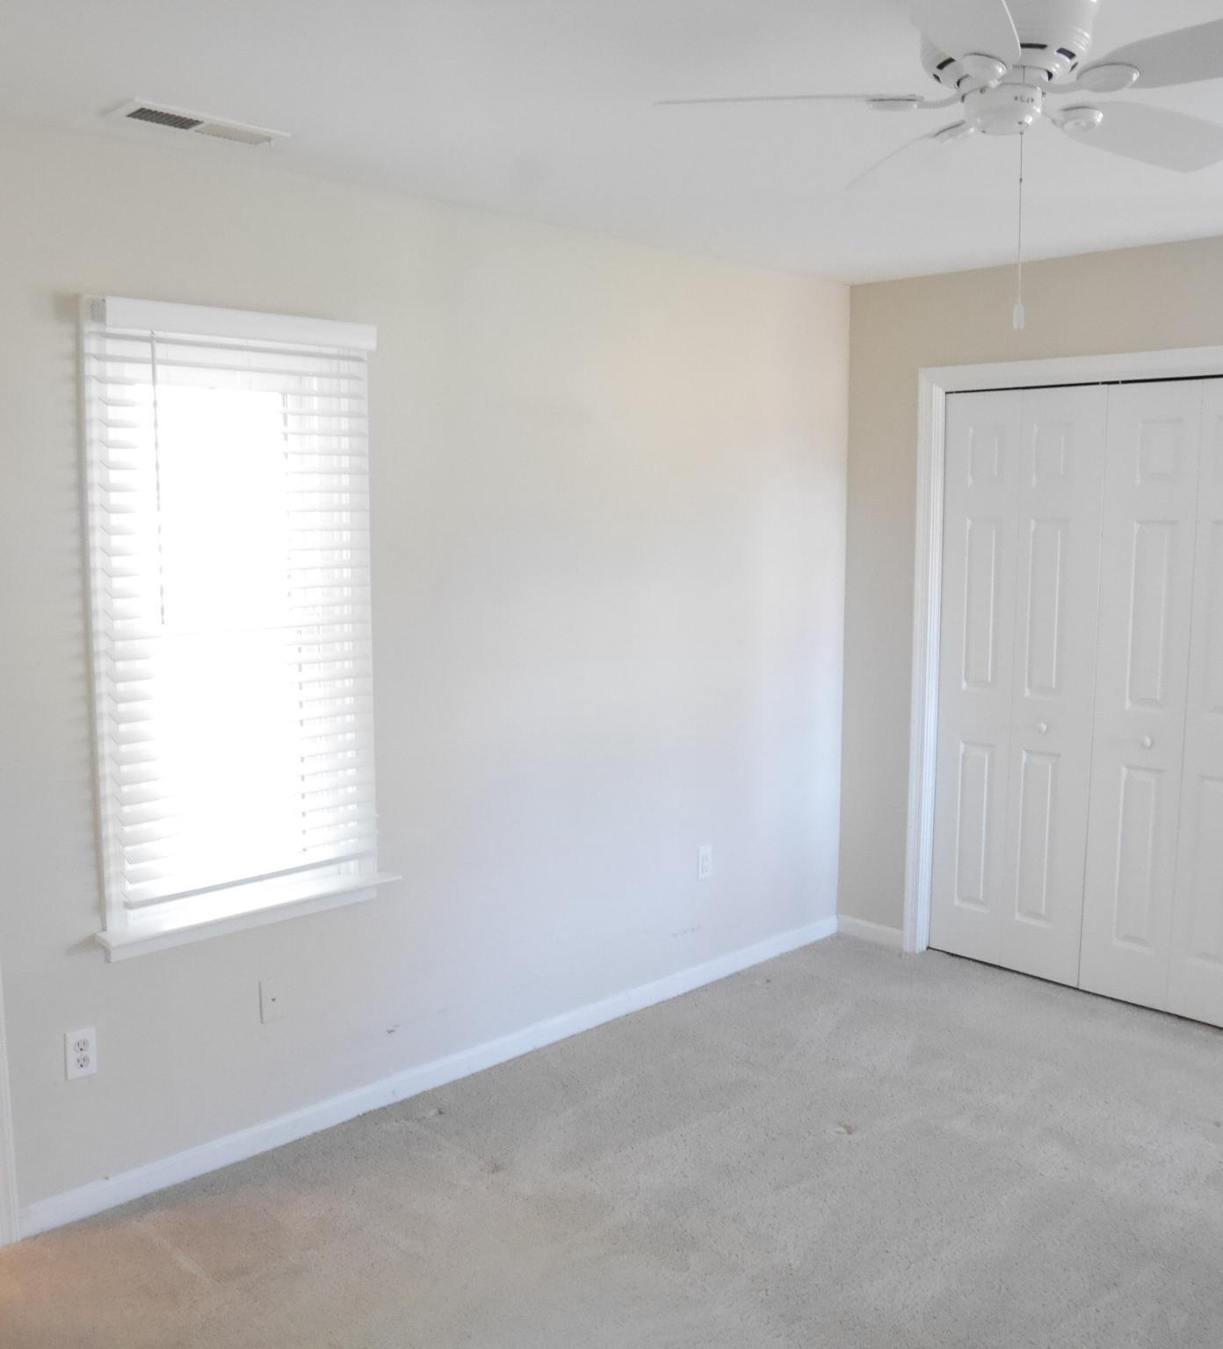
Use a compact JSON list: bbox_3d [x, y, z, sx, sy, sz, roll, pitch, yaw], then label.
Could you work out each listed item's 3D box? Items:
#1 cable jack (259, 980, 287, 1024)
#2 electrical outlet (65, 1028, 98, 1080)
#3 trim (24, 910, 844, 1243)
[{"bbox_3d":[-0.847,0.816,3.133,0.070,0.114,0.010,-7,10,-43],"label":"cable jack"},{"bbox_3d":[-1.190,0.854,2.806,0.070,0.114,0.010,-7,10,-43],"label":"electrical outlet"},{"bbox_3d":[-0.211,1.091,3.785,3.012,0.075,0.016,-7,10,-43],"label":"trim"}]

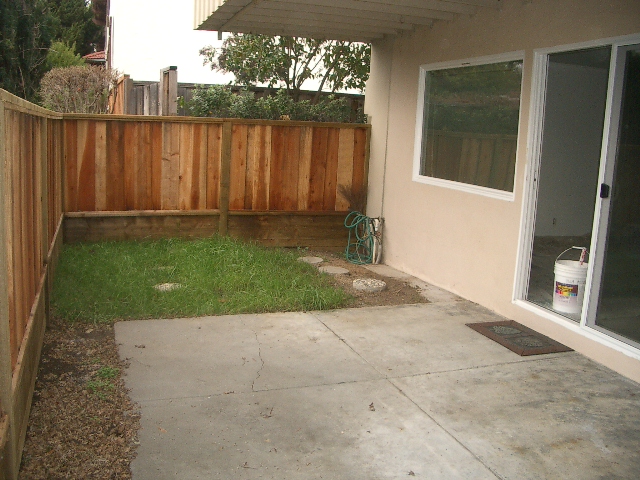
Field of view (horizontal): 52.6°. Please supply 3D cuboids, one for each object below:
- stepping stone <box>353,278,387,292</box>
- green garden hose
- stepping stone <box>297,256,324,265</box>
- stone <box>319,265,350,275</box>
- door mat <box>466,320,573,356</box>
[{"bbox_3d":[0.488,0.447,6.310,0.325,0.060,0.325,2,10,0],"label":"stepping stone"},{"bbox_3d":[0.481,-0.030,7.534,0.408,0.597,0.330,-2,11,-20],"label":"green garden hose"},{"bbox_3d":[-0.110,0.237,7.548,0.310,0.045,0.310,2,10,0],"label":"stepping stone"},{"bbox_3d":[0.157,0.330,7.067,0.330,0.045,0.330,2,10,0],"label":"stone"},{"bbox_3d":[1.520,0.739,4.981,0.462,0.016,0.758,-2,11,-20],"label":"door mat"}]

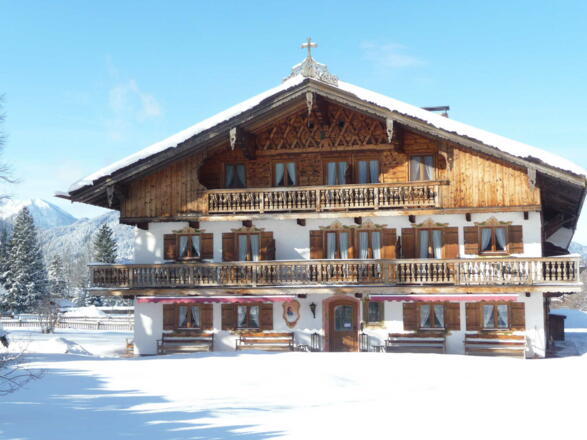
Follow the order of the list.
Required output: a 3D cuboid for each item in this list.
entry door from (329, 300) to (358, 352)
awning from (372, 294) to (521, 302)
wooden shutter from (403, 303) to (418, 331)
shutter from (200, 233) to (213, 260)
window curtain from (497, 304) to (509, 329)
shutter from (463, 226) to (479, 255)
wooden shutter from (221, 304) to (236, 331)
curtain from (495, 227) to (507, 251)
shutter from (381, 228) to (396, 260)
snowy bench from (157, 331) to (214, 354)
[{"bbox_3d":[1.849,3.980,38.554,1.138,2.080,0.150,-2,-6,16],"label":"entry door"},{"bbox_3d":[5.347,2.793,37.280,5.339,0.265,0.400,-2,-6,16],"label":"awning"},{"bbox_3d":[4.135,3.409,37.045,0.543,0.965,0.060,-2,-5,15],"label":"wooden shutter"},{"bbox_3d":[-3.321,0.996,40.328,0.486,0.988,0.050,-2,-5,16],"label":"shutter"},{"bbox_3d":[7.241,3.346,36.394,0.399,0.817,0.100,-2,-5,15],"label":"window curtain"},{"bbox_3d":[6.367,0.724,37.597,0.546,0.985,0.050,-2,-5,16],"label":"shutter"},{"bbox_3d":[-2.490,3.769,40.635,0.576,1.001,0.060,-2,-4,17],"label":"wooden shutter"},{"bbox_3d":[7.219,0.661,36.614,0.394,0.802,0.100,-2,-5,15],"label":"curtain"},{"bbox_3d":[3.490,1.296,38.367,0.503,1.972,0.050,-2,-5,16],"label":"shutter"},{"bbox_3d":[-3.982,4.629,38.844,1.998,0.850,0.580,-2,-5,15],"label":"snowy bench"}]

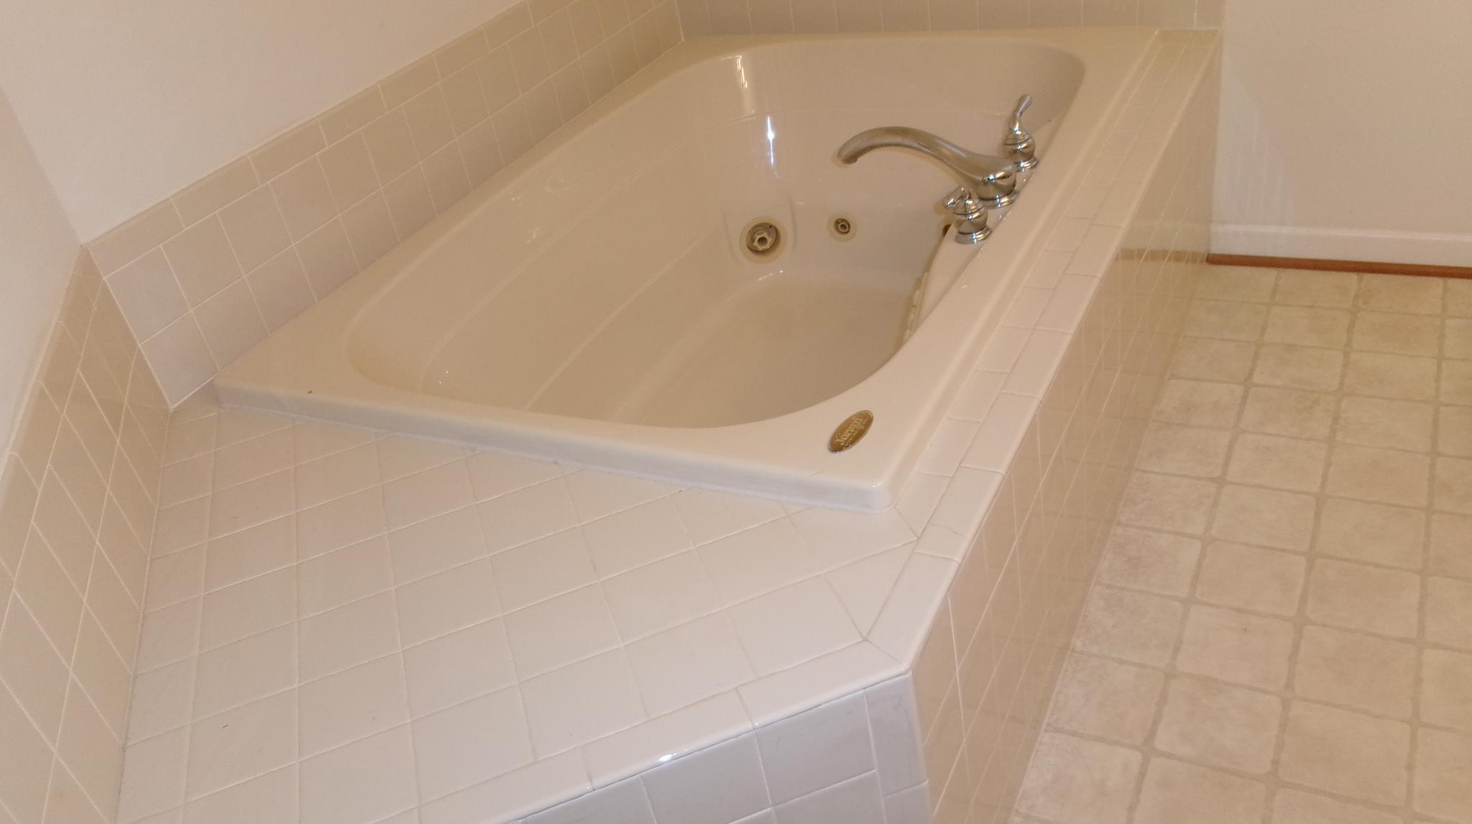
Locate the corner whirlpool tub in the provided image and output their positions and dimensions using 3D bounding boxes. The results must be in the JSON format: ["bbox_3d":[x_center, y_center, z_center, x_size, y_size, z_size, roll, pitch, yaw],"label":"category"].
[{"bbox_3d":[0.061,-0.213,2.238,1.116,0.486,1.533,8,38,28],"label":"corner whirlpool tub"}]

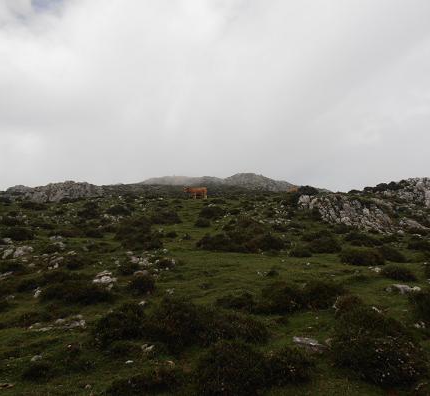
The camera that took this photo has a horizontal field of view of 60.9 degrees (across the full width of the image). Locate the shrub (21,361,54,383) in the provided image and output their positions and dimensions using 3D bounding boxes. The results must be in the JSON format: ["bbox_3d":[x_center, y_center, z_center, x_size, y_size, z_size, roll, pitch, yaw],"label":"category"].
[{"bbox_3d":[-1.546,1.521,3.214,0.258,0.149,0.220,0,-4,0],"label":"shrub"}]

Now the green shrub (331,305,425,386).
[{"bbox_3d":[1.457,1.259,3.305,0.786,0.586,0.628,0,-4,0],"label":"green shrub"}]

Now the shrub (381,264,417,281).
[{"bbox_3d":[3.280,1.325,6.521,0.550,0.264,0.468,0,-4,0],"label":"shrub"}]

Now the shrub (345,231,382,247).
[{"bbox_3d":[4.530,1.220,11.168,1.098,0.457,0.933,0,-4,0],"label":"shrub"}]

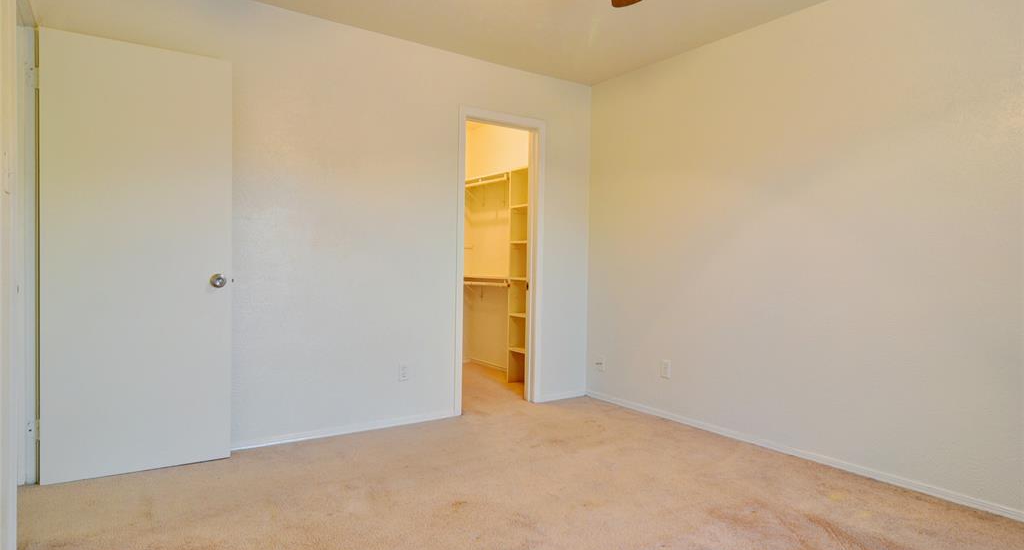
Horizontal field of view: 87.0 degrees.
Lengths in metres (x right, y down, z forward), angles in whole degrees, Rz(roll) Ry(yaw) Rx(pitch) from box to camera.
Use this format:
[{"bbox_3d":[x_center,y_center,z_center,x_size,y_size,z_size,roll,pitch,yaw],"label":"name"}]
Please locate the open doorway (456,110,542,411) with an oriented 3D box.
[{"bbox_3d":[-0.095,-0.079,3.865,0.710,2.070,0.140,0,1,-33],"label":"open doorway"}]

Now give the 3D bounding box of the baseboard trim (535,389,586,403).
[{"bbox_3d":[0.404,0.932,4.149,0.460,0.052,0.016,0,1,-33],"label":"baseboard trim"}]

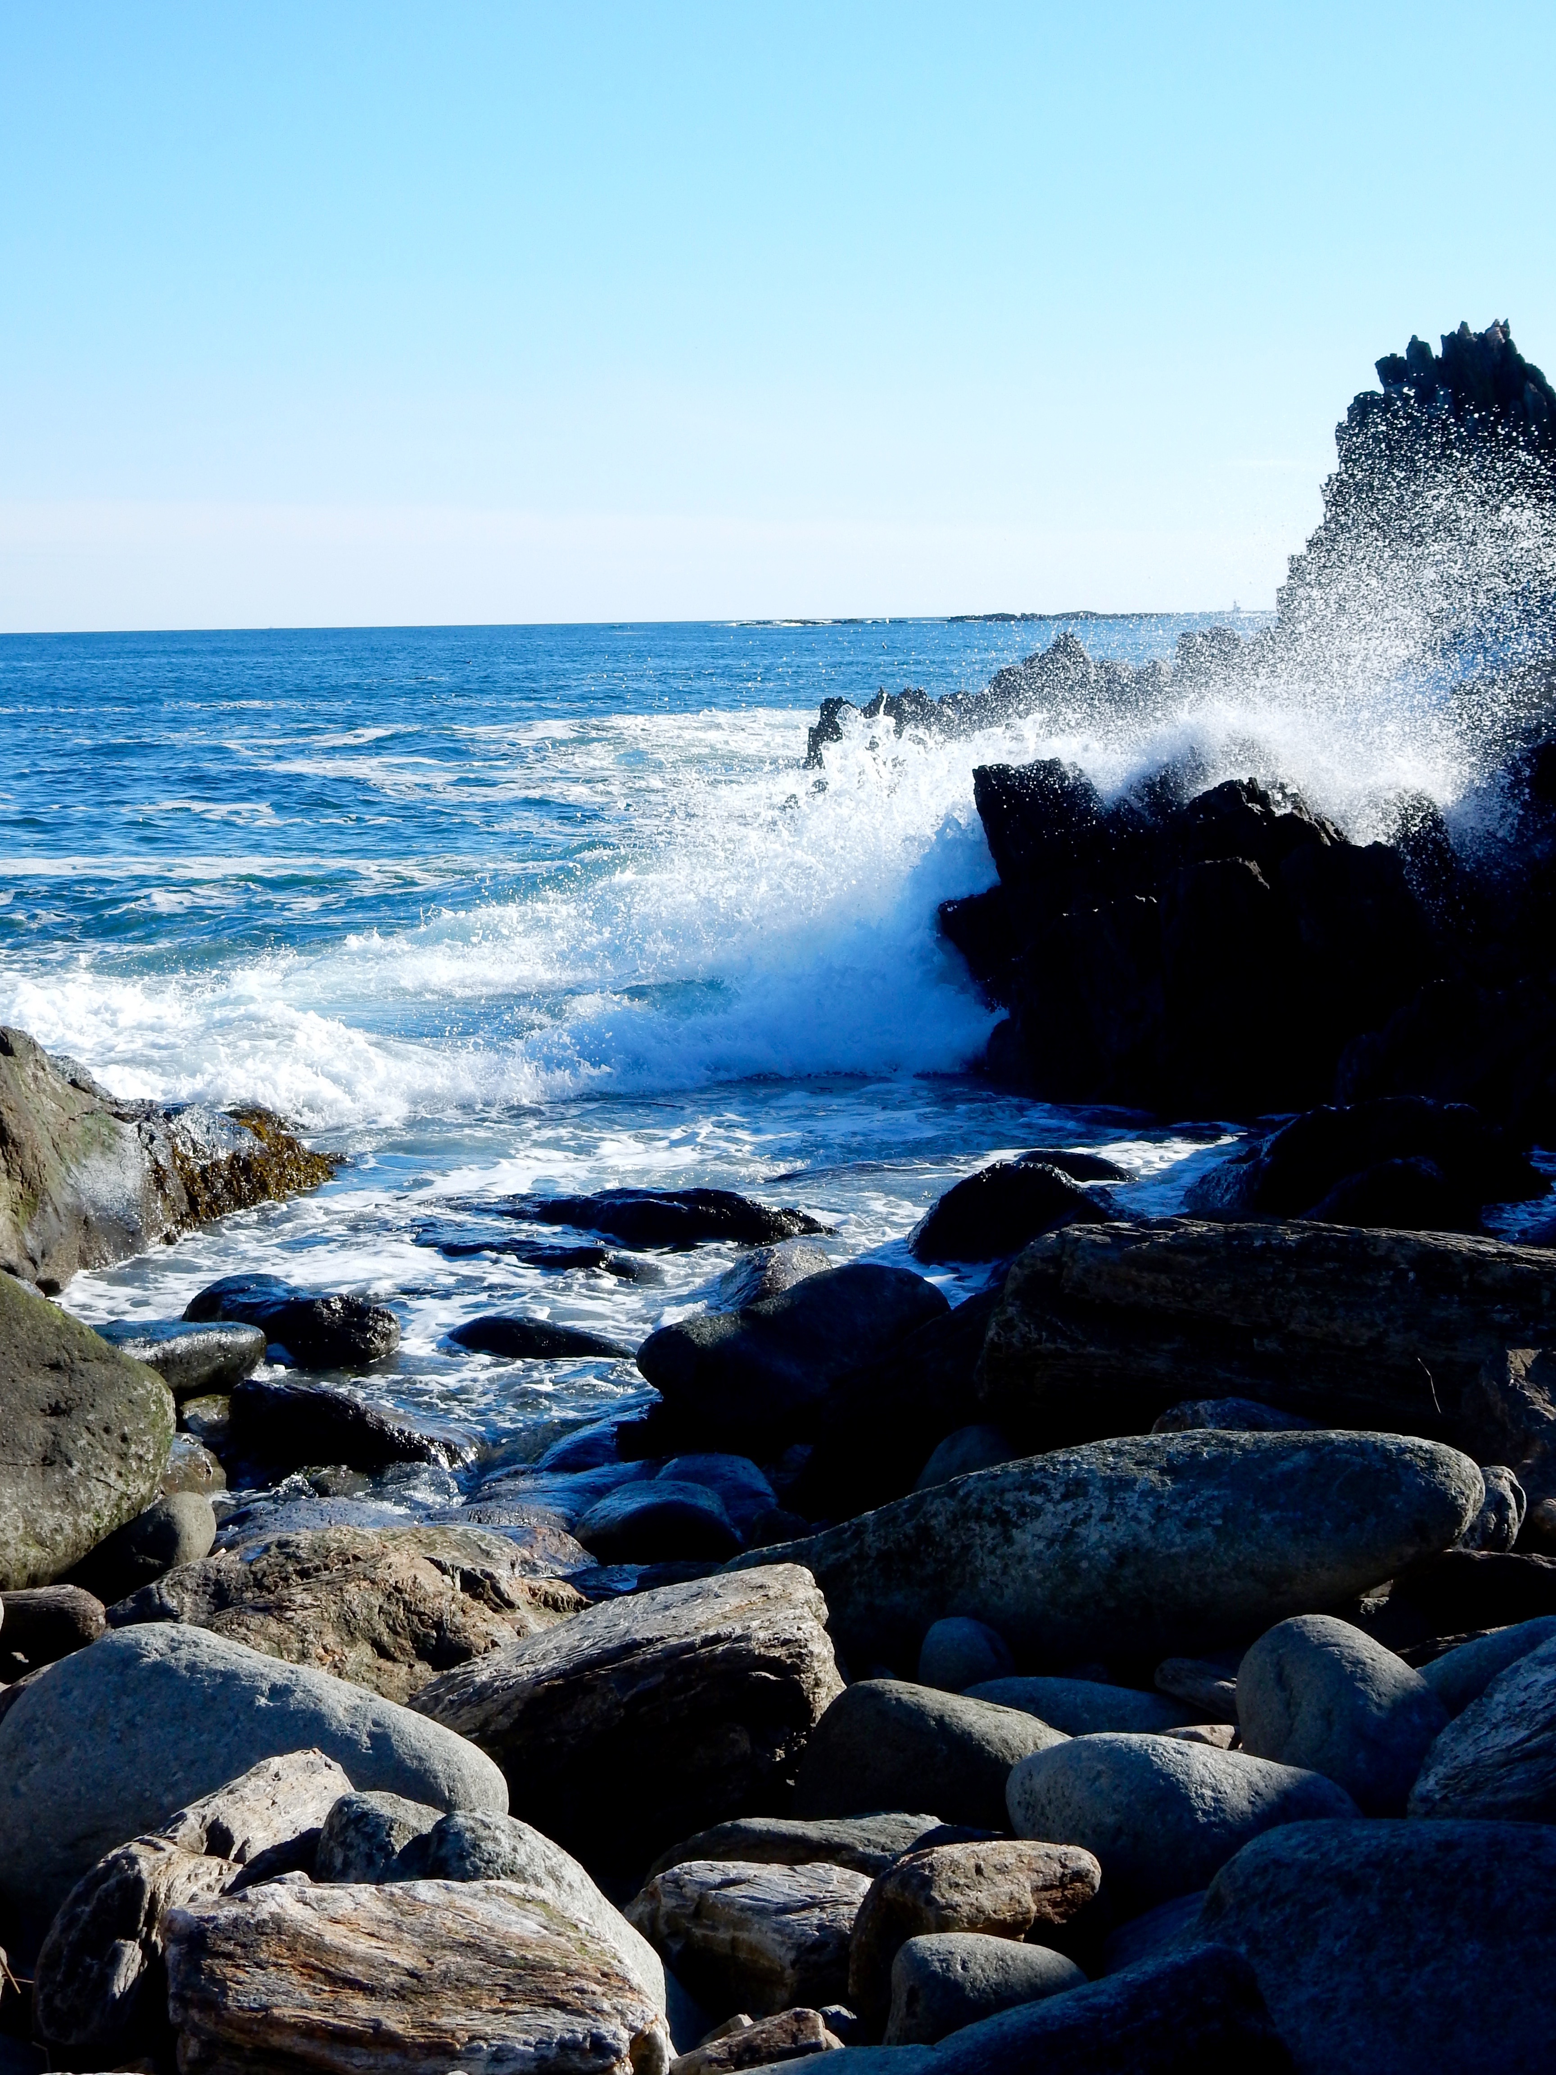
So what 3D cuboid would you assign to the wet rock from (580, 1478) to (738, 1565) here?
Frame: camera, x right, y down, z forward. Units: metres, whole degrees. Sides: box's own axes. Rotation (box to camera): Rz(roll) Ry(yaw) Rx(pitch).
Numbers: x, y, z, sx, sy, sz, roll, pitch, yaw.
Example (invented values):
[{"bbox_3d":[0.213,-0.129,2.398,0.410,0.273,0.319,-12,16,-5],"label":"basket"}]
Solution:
[{"bbox_3d":[-0.309,1.286,11.200,0.430,0.240,0.360,-1,6,0],"label":"wet rock"}]

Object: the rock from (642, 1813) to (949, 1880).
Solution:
[{"bbox_3d":[0.043,1.428,7.300,0.520,0.200,0.320,-1,6,0],"label":"rock"}]

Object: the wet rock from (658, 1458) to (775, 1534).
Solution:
[{"bbox_3d":[-0.186,1.288,11.800,0.380,0.270,0.360,-1,6,0],"label":"wet rock"}]

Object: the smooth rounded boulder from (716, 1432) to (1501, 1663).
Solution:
[{"bbox_3d":[0.795,1.234,10.200,1.770,0.530,0.750,-1,6,0],"label":"smooth rounded boulder"}]

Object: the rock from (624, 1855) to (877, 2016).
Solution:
[{"bbox_3d":[-0.048,1.431,6.750,0.380,0.230,0.280,-1,6,0],"label":"rock"}]

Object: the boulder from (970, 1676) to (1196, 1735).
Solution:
[{"bbox_3d":[0.625,1.400,8.700,0.480,0.200,0.340,-1,6,0],"label":"boulder"}]

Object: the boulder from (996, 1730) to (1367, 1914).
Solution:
[{"bbox_3d":[0.713,1.387,7.500,0.620,0.300,0.420,-1,6,0],"label":"boulder"}]

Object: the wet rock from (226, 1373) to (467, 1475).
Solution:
[{"bbox_3d":[-1.391,1.245,13.700,0.790,0.310,0.500,-1,6,0],"label":"wet rock"}]

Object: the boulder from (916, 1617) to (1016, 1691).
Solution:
[{"bbox_3d":[0.396,1.311,9.000,0.210,0.200,0.210,-1,6,0],"label":"boulder"}]

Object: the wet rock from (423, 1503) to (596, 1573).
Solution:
[{"bbox_3d":[-0.702,1.309,11.000,0.470,0.230,0.420,-1,6,0],"label":"wet rock"}]

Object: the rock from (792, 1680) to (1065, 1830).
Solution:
[{"bbox_3d":[0.275,1.327,7.800,0.500,0.310,0.400,-1,6,0],"label":"rock"}]

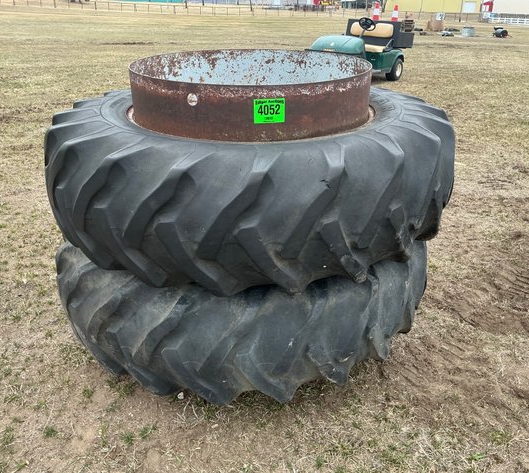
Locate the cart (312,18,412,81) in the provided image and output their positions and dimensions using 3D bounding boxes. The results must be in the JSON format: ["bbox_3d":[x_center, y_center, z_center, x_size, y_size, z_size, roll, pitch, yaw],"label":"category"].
[{"bbox_3d":[1.930,-3.640,10.050,1.180,1.180,2.500,18,30,32],"label":"cart"}]

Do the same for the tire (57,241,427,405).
[{"bbox_3d":[-0.100,0.076,2.556,1.732,0.502,1.732,0,26,0],"label":"tire"}]

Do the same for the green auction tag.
[{"bbox_3d":[0.019,-0.425,1.733,0.107,0.081,0.005,-3,27,-8],"label":"green auction tag"}]

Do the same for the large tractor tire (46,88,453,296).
[{"bbox_3d":[-0.054,-0.356,2.316,1.737,0.485,1.737,0,26,0],"label":"large tractor tire"}]

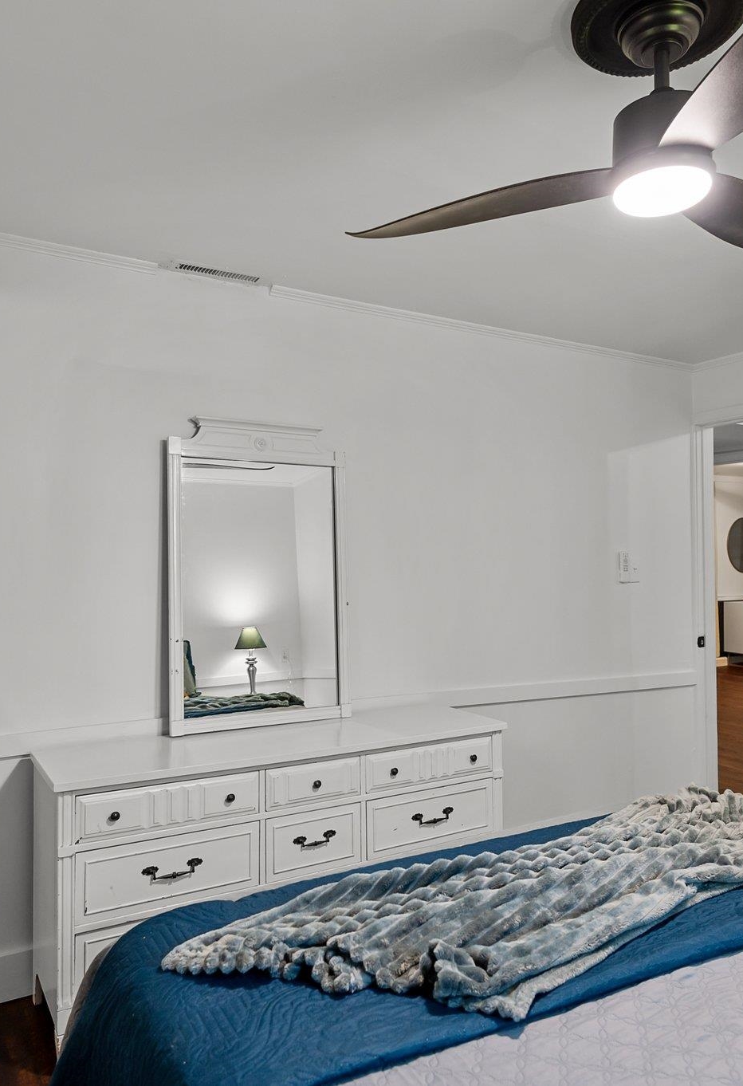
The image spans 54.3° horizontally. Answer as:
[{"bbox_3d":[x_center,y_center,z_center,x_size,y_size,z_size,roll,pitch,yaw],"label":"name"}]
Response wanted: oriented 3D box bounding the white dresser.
[{"bbox_3d":[-0.274,1.056,2.509,1.597,0.765,0.405,1,-1,-29],"label":"white dresser"}]

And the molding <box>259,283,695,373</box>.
[{"bbox_3d":[0.679,-0.936,3.282,2.400,0.034,0.027,1,-1,-29],"label":"molding"}]

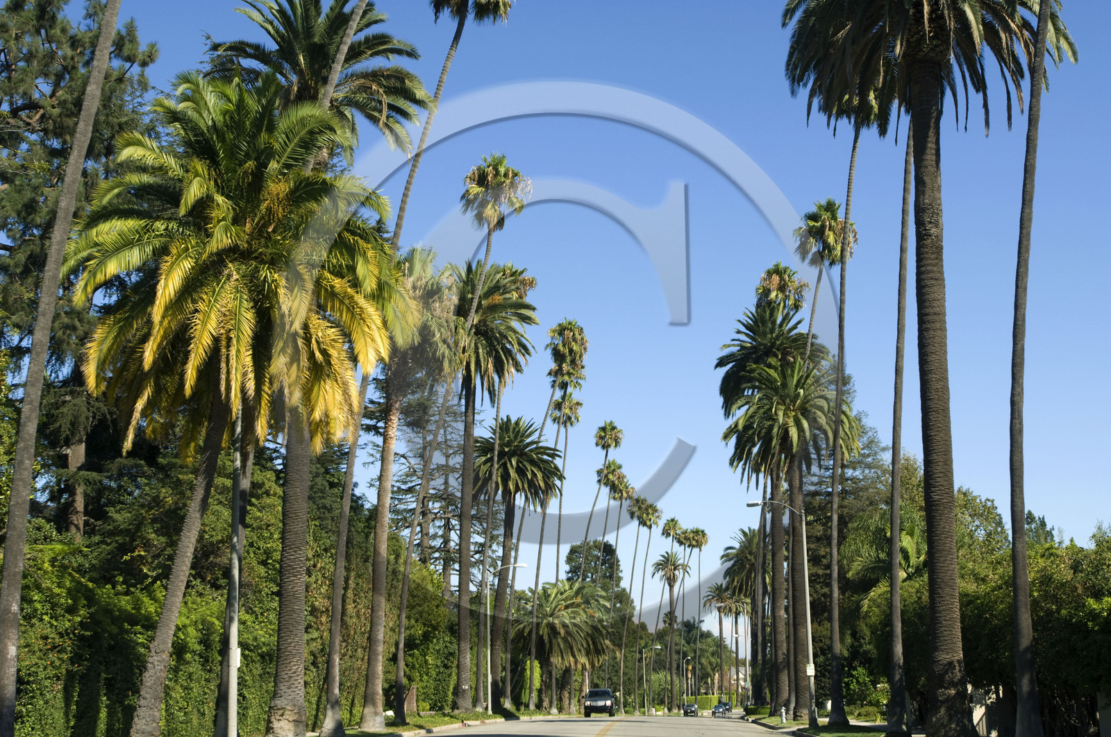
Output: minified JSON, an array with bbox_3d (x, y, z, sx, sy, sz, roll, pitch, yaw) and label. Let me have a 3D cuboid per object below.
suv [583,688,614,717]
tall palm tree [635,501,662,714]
[{"bbox_3d":[3.164,24.197,115.632,2.030,1.900,5.100,-2,-12,5],"label":"suv"},{"bbox_3d":[12.468,32.315,216.807,4.510,28.250,3.700,-1,-11,0],"label":"tall palm tree"}]

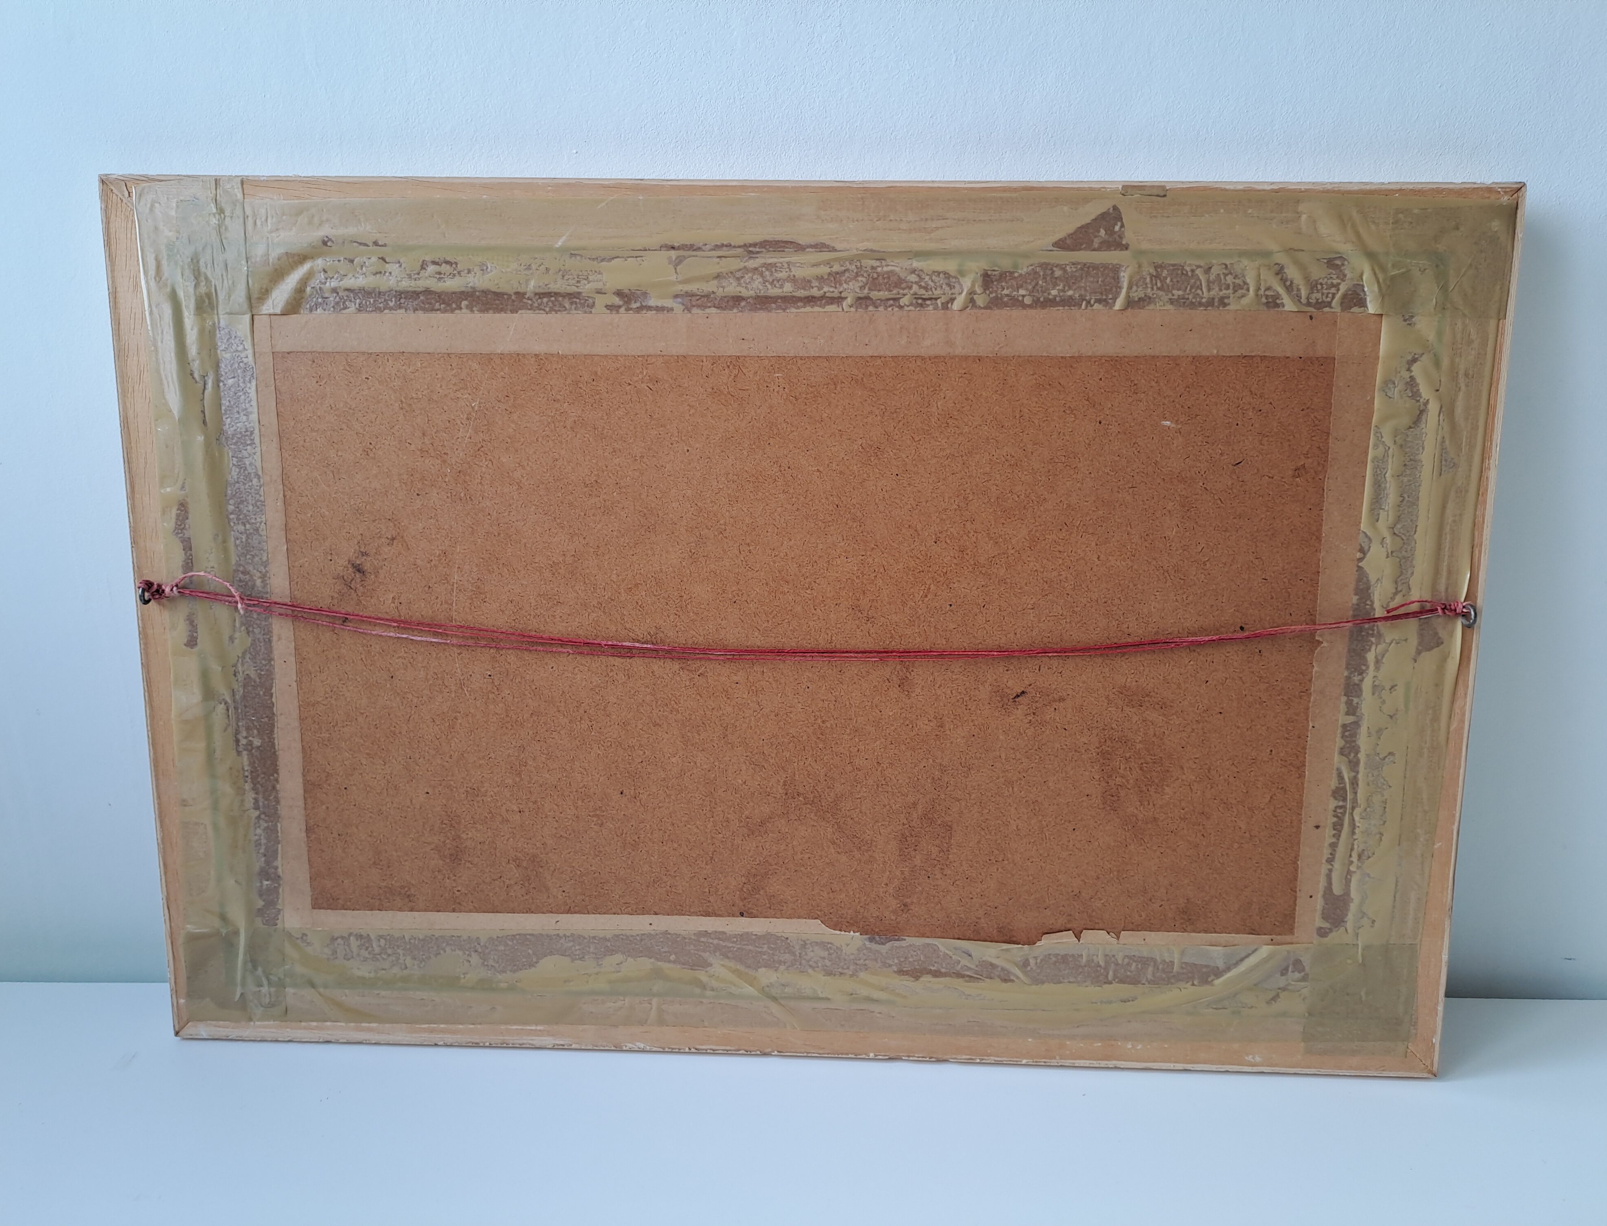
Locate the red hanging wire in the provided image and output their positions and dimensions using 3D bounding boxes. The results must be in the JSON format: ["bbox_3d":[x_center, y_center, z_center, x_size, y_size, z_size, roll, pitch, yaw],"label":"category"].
[{"bbox_3d":[-0.005,0.004,0.539,0.611,0.036,0.014,1,10,2],"label":"red hanging wire"}]

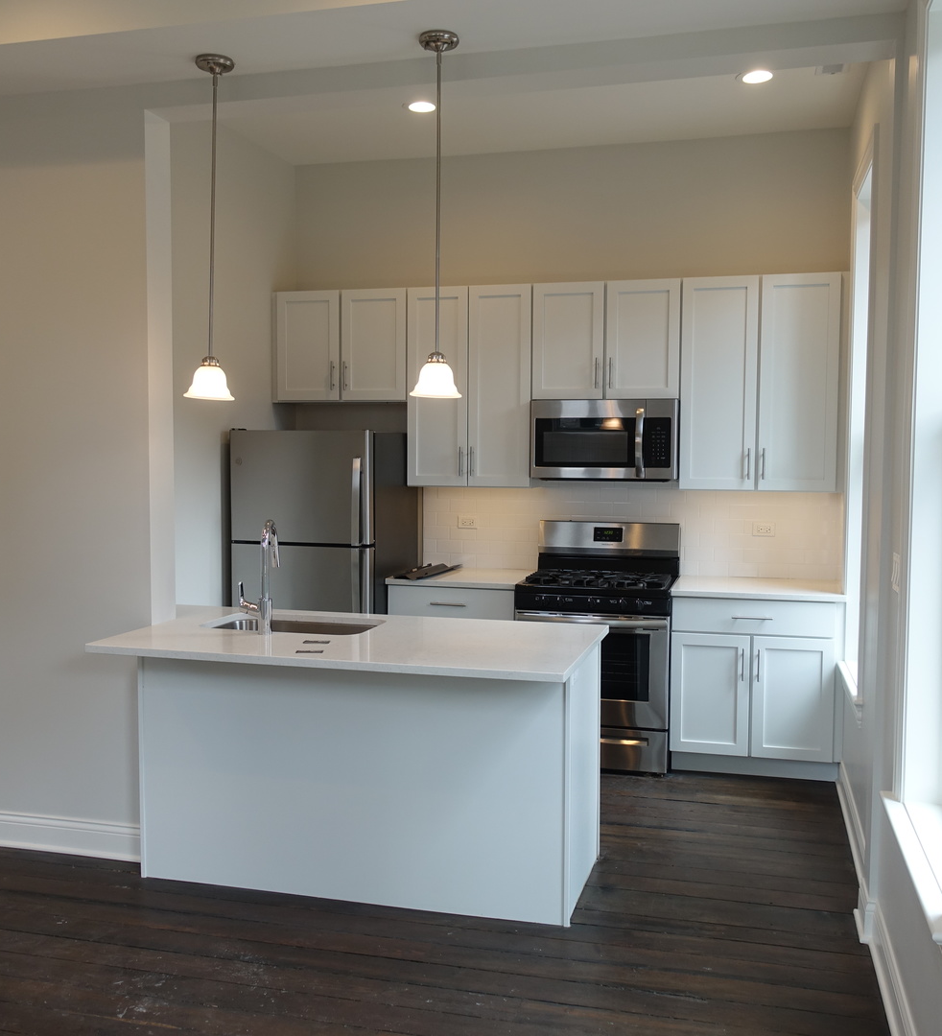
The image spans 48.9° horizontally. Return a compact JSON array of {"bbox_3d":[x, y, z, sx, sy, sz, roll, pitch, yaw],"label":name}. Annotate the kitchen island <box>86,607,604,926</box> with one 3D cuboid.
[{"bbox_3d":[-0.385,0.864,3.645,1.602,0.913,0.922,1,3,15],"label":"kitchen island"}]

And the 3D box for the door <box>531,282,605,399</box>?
[{"bbox_3d":[0.507,-0.911,5.354,0.376,0.599,0.030,1,4,15],"label":"door"}]

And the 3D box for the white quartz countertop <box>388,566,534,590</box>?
[{"bbox_3d":[-0.025,0.322,5.598,0.691,0.030,0.645,1,3,15],"label":"white quartz countertop"}]

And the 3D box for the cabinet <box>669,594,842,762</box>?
[{"bbox_3d":[1.425,0.795,5.214,0.773,0.865,0.615,1,3,15],"label":"cabinet"}]

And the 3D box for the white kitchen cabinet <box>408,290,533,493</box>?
[{"bbox_3d":[0.026,-0.707,5.687,0.686,1.069,0.335,1,3,15],"label":"white kitchen cabinet"}]

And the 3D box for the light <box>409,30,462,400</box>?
[{"bbox_3d":[-0.105,-0.967,3.357,0.168,1.150,0.168,0,3,0],"label":"light"}]

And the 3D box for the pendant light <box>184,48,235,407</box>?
[{"bbox_3d":[-0.879,-0.978,3.528,0.170,1.138,0.170,3,4,15],"label":"pendant light"}]

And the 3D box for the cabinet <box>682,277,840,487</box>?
[{"bbox_3d":[1.470,-0.676,5.305,0.764,1.069,0.335,1,3,15],"label":"cabinet"}]

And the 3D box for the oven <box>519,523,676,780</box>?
[{"bbox_3d":[0.662,0.636,5.363,0.760,1.191,0.695,1,3,15],"label":"oven"}]

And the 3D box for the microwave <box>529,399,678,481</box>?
[{"bbox_3d":[0.724,-0.405,5.479,0.752,0.411,0.411,1,3,15],"label":"microwave"}]

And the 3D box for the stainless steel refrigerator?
[{"bbox_3d":[-0.775,0.369,5.657,0.757,1.681,0.820,1,3,15],"label":"stainless steel refrigerator"}]

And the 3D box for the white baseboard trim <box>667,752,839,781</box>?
[{"bbox_3d":[1.381,1.207,5.064,0.787,0.104,0.019,1,3,15],"label":"white baseboard trim"}]

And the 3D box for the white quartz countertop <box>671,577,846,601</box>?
[{"bbox_3d":[1.434,0.351,5.174,0.797,0.031,0.647,1,3,15],"label":"white quartz countertop"}]

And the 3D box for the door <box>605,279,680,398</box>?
[{"bbox_3d":[0.874,-0.903,5.255,0.379,0.599,0.030,1,4,15],"label":"door"}]

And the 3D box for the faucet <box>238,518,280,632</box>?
[{"bbox_3d":[-0.762,0.201,3.744,0.135,0.395,0.220,1,3,3],"label":"faucet"}]

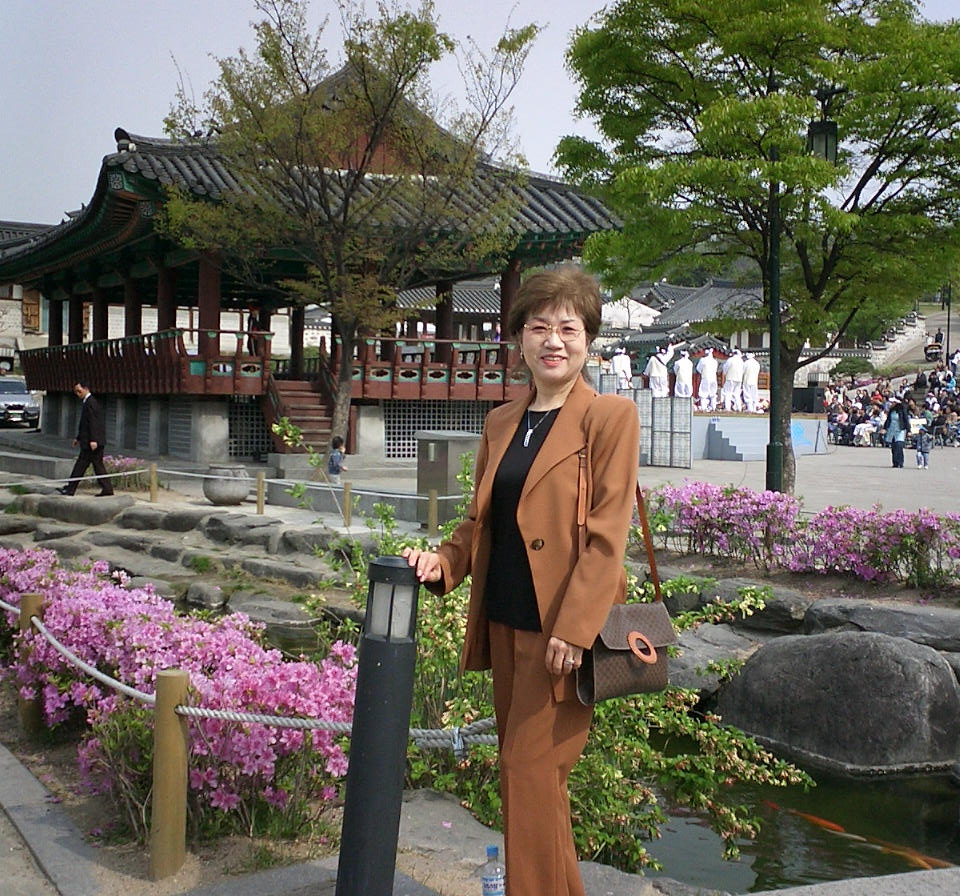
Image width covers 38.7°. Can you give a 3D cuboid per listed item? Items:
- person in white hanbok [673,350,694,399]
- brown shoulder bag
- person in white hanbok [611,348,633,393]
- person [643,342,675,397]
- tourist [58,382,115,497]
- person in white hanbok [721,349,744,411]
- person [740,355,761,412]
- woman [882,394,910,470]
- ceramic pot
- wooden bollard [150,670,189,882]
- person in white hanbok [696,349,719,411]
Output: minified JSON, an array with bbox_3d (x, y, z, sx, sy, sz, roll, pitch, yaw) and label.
[{"bbox_3d":[5.280,-1.725,35.500,0.560,1.630,0.420,0,2,-12],"label":"person in white hanbok"},{"bbox_3d":[0.330,0.300,3.100,0.210,0.560,0.120,0,3,-30],"label":"brown shoulder bag"},{"bbox_3d":[3.718,-1.787,35.700,0.580,1.660,0.420,0,2,-6],"label":"person in white hanbok"},{"bbox_3d":[4.775,-1.926,36.600,0.800,1.760,0.500,1,2,-6],"label":"person"},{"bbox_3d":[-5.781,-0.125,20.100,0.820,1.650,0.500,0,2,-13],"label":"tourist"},{"bbox_3d":[6.718,-1.822,36.400,0.560,1.660,0.460,0,2,-25],"label":"person in white hanbok"},{"bbox_3d":[7.190,-1.738,36.300,0.520,1.620,0.420,0,2,-20],"label":"person"},{"bbox_3d":[9.293,-0.358,30.600,0.560,1.610,0.360,2,2,14],"label":"woman"},{"bbox_3d":[-3.532,0.496,19.100,0.650,0.570,0.650,0,2,0],"label":"ceramic pot"},{"bbox_3d":[-0.827,0.871,3.650,0.095,0.545,0.095,1,2,0],"label":"wooden bollard"},{"bbox_3d":[6.069,-1.827,36.500,0.540,1.660,0.420,0,2,-18],"label":"person in white hanbok"}]

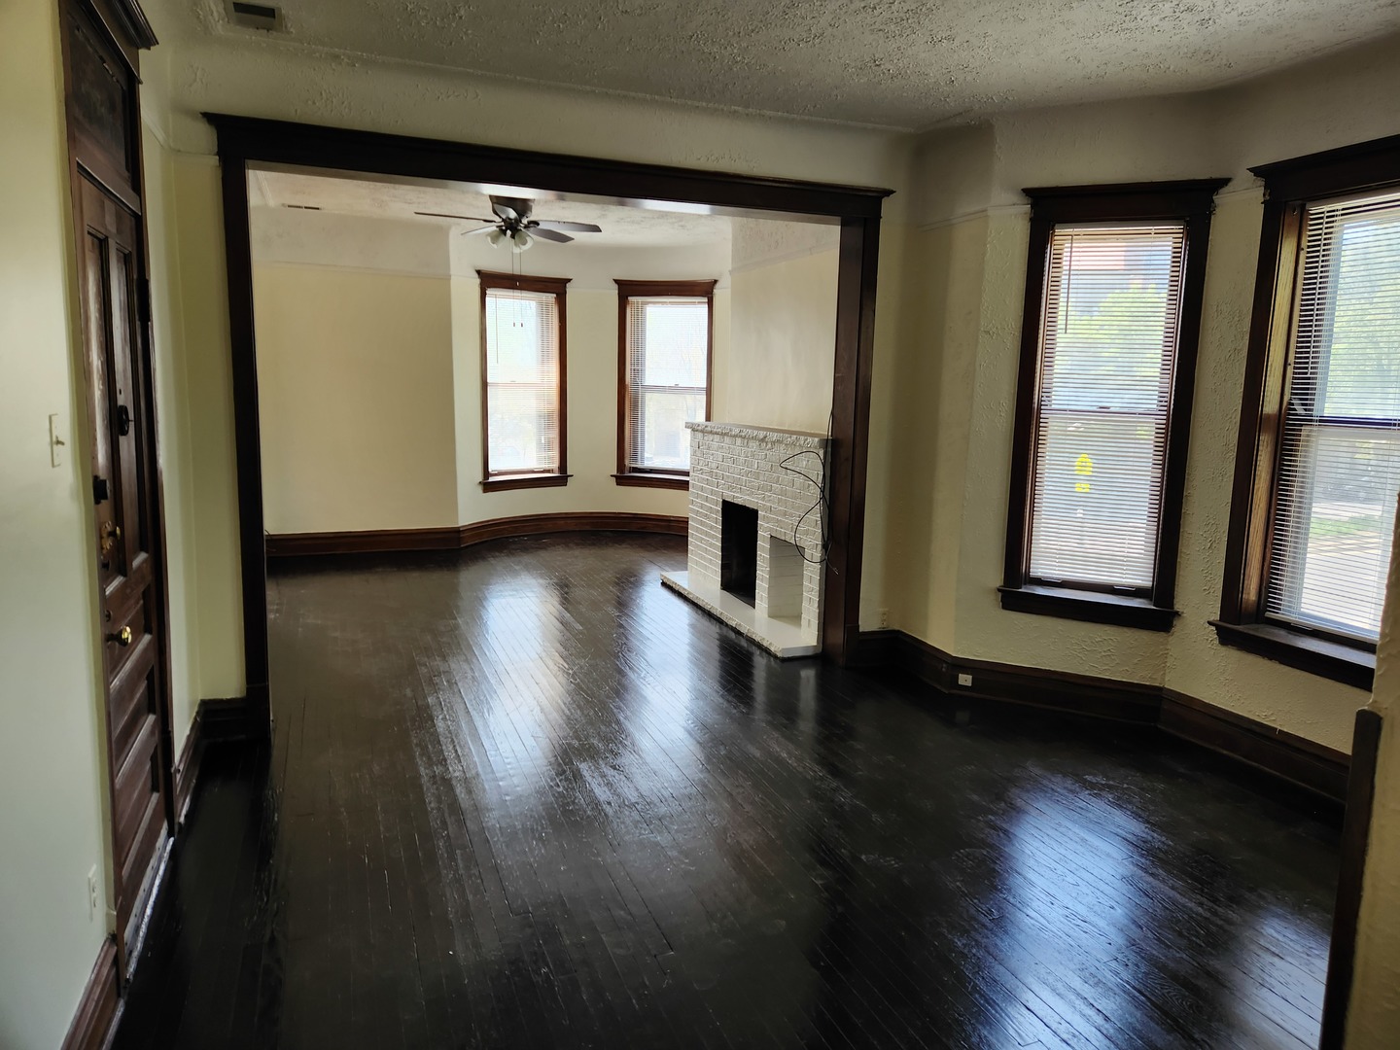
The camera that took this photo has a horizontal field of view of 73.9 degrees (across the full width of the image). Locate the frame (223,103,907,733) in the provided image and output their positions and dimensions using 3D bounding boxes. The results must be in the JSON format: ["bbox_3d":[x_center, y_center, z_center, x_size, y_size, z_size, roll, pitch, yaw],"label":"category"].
[{"bbox_3d":[-0.542,-0.426,4.582,3.200,2.600,0.250,-2,9,-22],"label":"frame"}]

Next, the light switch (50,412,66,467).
[{"bbox_3d":[-1.395,-0.181,2.020,0.020,0.117,0.072,-2,9,-22],"label":"light switch"}]

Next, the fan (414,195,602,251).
[{"bbox_3d":[-1.286,-2.060,6.342,1.300,0.430,1.300,-2,9,-22],"label":"fan"}]

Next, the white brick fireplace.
[{"bbox_3d":[0.333,-0.019,6.451,0.530,1.280,2.200,-2,9,-22],"label":"white brick fireplace"}]

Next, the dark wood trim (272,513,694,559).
[{"bbox_3d":[-2.034,0.050,9.256,4.150,0.195,0.850,-2,9,-22],"label":"dark wood trim"}]

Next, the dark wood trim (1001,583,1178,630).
[{"bbox_3d":[1.879,0.410,4.557,0.820,0.140,0.110,5,9,25],"label":"dark wood trim"}]

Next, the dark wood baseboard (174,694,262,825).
[{"bbox_3d":[-1.891,0.894,3.677,0.250,0.200,0.850,-2,9,-22],"label":"dark wood baseboard"}]

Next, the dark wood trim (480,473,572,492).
[{"bbox_3d":[-1.751,-0.427,9.560,0.140,0.130,1.130,9,12,43],"label":"dark wood trim"}]

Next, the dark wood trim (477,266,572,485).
[{"bbox_3d":[-1.761,-1.484,9.392,0.150,2.030,1.110,9,12,43],"label":"dark wood trim"}]

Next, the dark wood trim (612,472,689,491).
[{"bbox_3d":[-0.430,-0.439,9.819,1.100,0.130,0.140,4,9,15],"label":"dark wood trim"}]

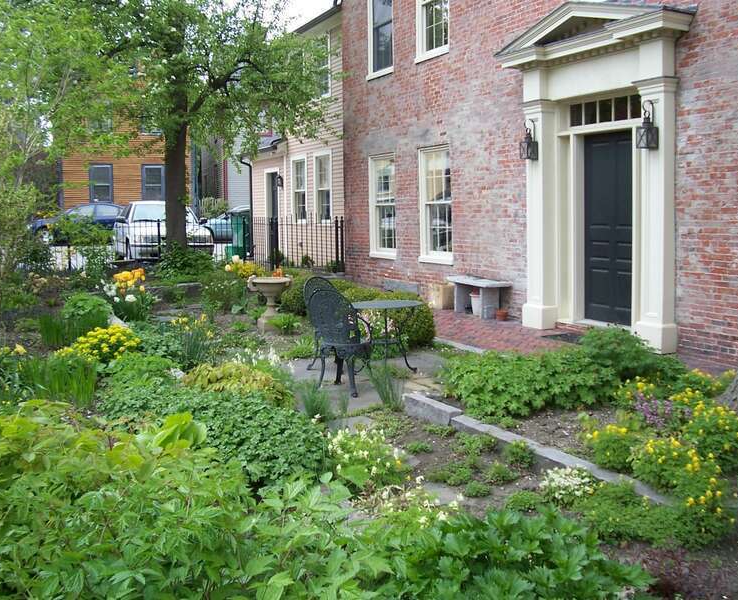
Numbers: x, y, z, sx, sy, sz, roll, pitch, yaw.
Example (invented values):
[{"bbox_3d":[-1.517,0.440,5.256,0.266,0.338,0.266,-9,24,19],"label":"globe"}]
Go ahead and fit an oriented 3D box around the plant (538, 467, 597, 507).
[{"bbox_3d":[1.150,1.065,4.554,0.346,0.168,0.327,0,6,14],"label":"plant"}]

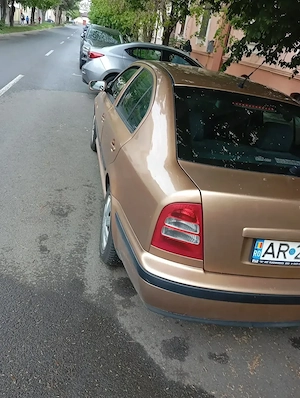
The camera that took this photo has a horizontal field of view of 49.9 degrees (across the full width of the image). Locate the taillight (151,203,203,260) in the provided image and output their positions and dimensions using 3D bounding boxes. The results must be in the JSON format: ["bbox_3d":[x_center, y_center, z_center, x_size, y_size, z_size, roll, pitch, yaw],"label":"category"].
[{"bbox_3d":[0.110,0.136,1.418,0.236,0.271,0.167,8,27,-4],"label":"taillight"}]

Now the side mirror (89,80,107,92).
[{"bbox_3d":[-0.617,-1.314,3.752,0.207,0.138,0.118,3,28,-13],"label":"side mirror"}]

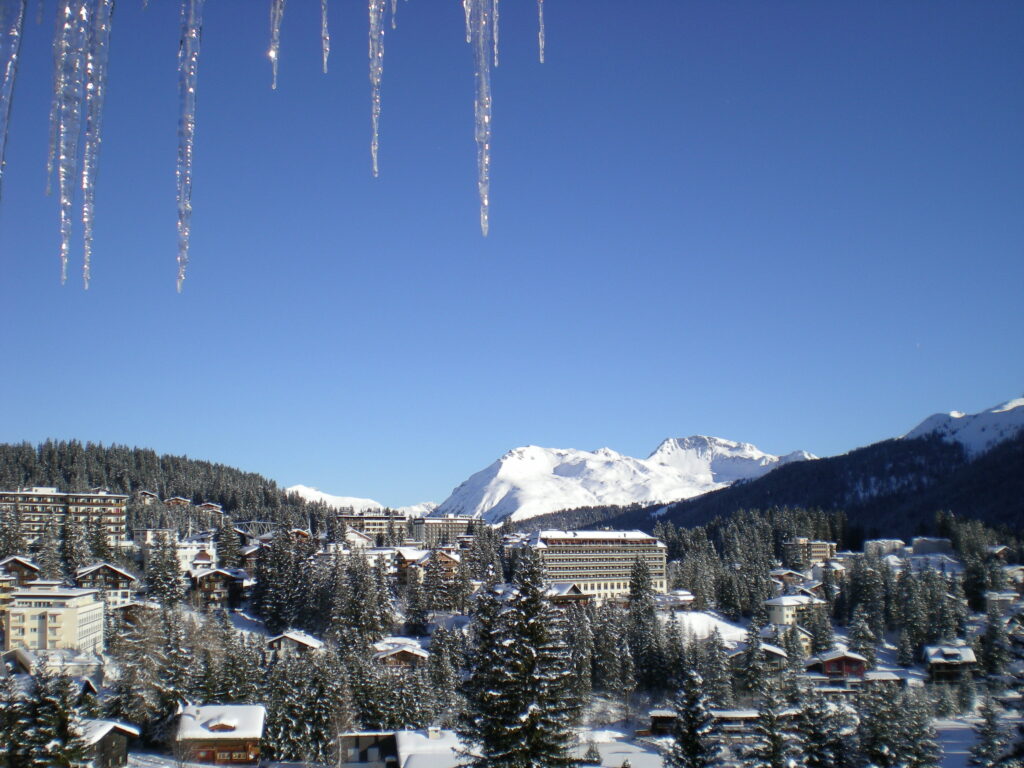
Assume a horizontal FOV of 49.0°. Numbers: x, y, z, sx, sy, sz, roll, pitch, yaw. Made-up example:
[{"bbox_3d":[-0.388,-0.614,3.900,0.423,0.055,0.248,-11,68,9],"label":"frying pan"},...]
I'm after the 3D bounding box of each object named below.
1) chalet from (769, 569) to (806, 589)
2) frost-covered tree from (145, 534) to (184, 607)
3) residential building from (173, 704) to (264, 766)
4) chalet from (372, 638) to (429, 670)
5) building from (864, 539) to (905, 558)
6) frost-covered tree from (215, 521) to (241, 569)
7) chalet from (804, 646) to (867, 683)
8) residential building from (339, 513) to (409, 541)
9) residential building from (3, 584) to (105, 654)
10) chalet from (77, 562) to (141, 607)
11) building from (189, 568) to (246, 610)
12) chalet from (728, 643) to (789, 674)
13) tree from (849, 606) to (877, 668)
[{"bbox_3d":[115.100,82.070,470.000,12.000,9.500,12.000,1,-8,-14],"label":"chalet"},{"bbox_3d":[-97.380,52.210,315.000,10.640,19.910,10.640,-1,-9,0],"label":"frost-covered tree"},{"bbox_3d":[-47.110,56.270,183.000,13.280,7.930,13.970,1,-9,-10],"label":"residential building"},{"bbox_3d":[-27.110,67.260,275.000,13.000,9.300,12.000,0,-8,-2],"label":"chalet"},{"bbox_3d":[221.870,98.600,670.000,22.000,13.000,12.500,-1,-8,3],"label":"building"},{"bbox_3d":[-86.050,49.730,340.000,7.600,16.800,7.600,-1,-8,0],"label":"frost-covered tree"},{"bbox_3d":[83.480,72.210,290.000,13.660,8.770,13.660,-2,-9,8],"label":"chalet"},{"bbox_3d":[-69.090,72.020,560.000,34.000,15.500,15.000,1,-8,-12],"label":"residential building"},{"bbox_3d":[-110.140,56.180,272.000,16.650,15.090,30.650,1,-9,-12],"label":"residential building"},{"bbox_3d":[-115.490,57.090,320.000,15.680,12.400,13.630,3,-9,-24],"label":"chalet"},{"bbox_3d":[-79.740,55.910,305.000,12.700,11.200,11.500,-1,-8,2],"label":"building"},{"bbox_3d":[62.320,71.120,285.000,13.200,10.300,11.000,-1,-8,0],"label":"chalet"},{"bbox_3d":[99.150,71.390,318.000,7.530,17.710,7.530,-1,-9,0],"label":"tree"}]

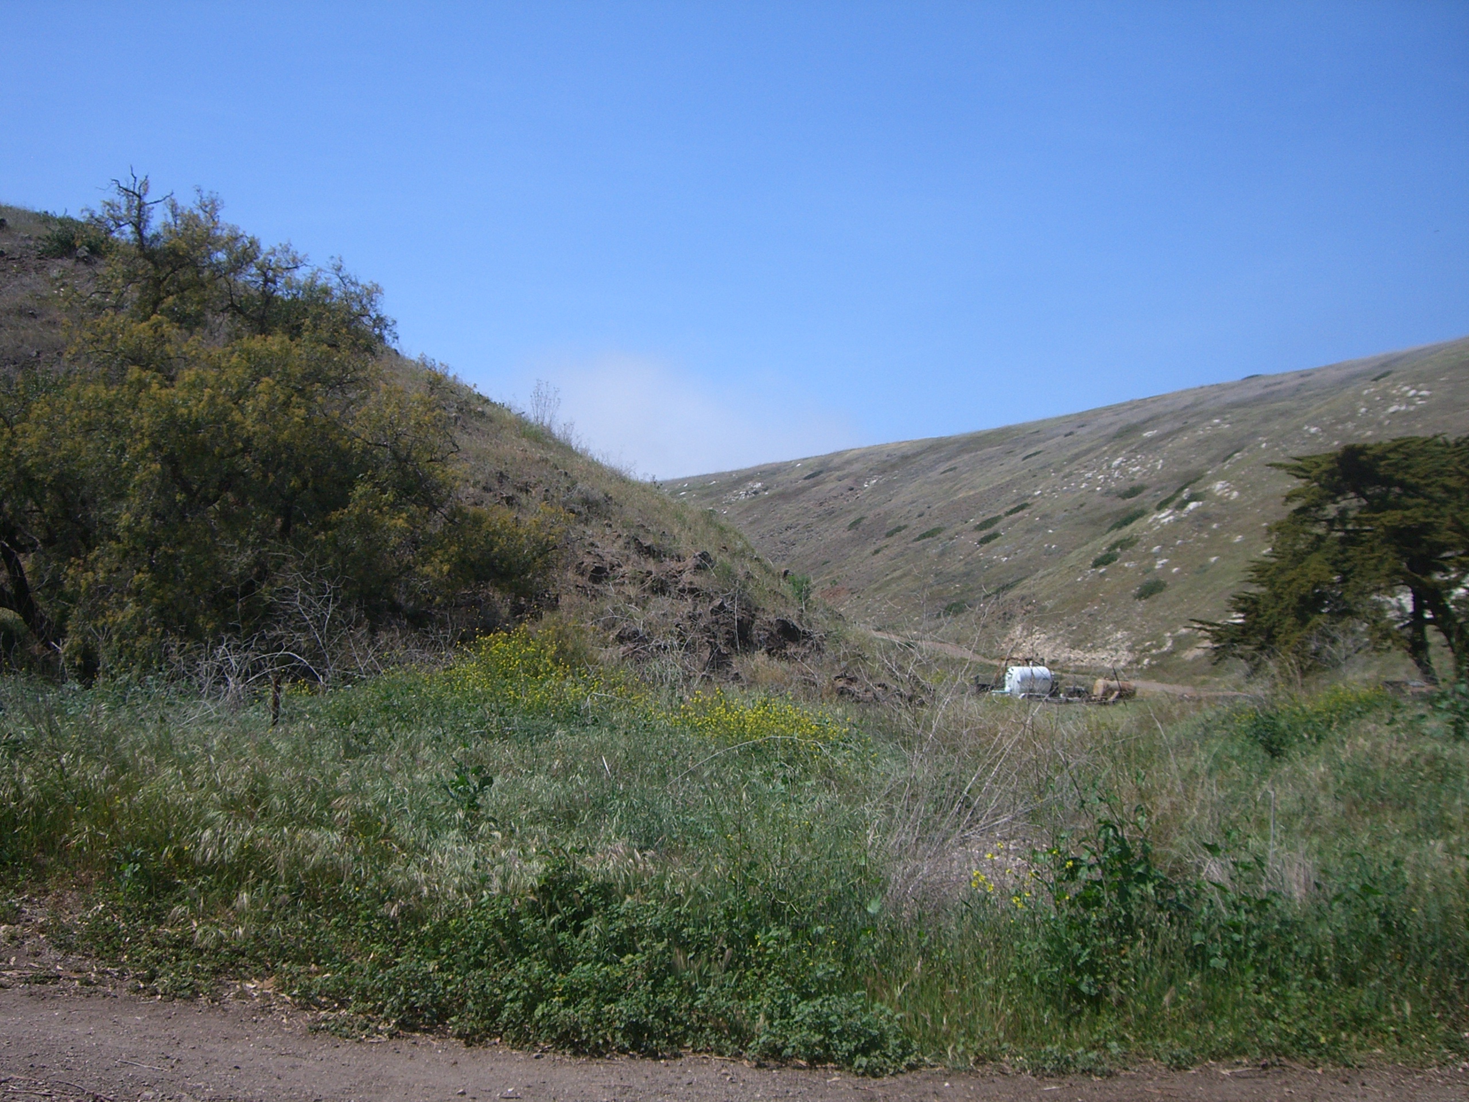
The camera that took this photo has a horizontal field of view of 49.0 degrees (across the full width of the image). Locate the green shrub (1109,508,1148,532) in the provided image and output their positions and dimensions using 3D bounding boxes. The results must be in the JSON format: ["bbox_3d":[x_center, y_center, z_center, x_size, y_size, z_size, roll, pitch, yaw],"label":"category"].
[{"bbox_3d":[50.043,-3.939,205.000,4.700,2.800,3.600,-1,-3,14],"label":"green shrub"}]

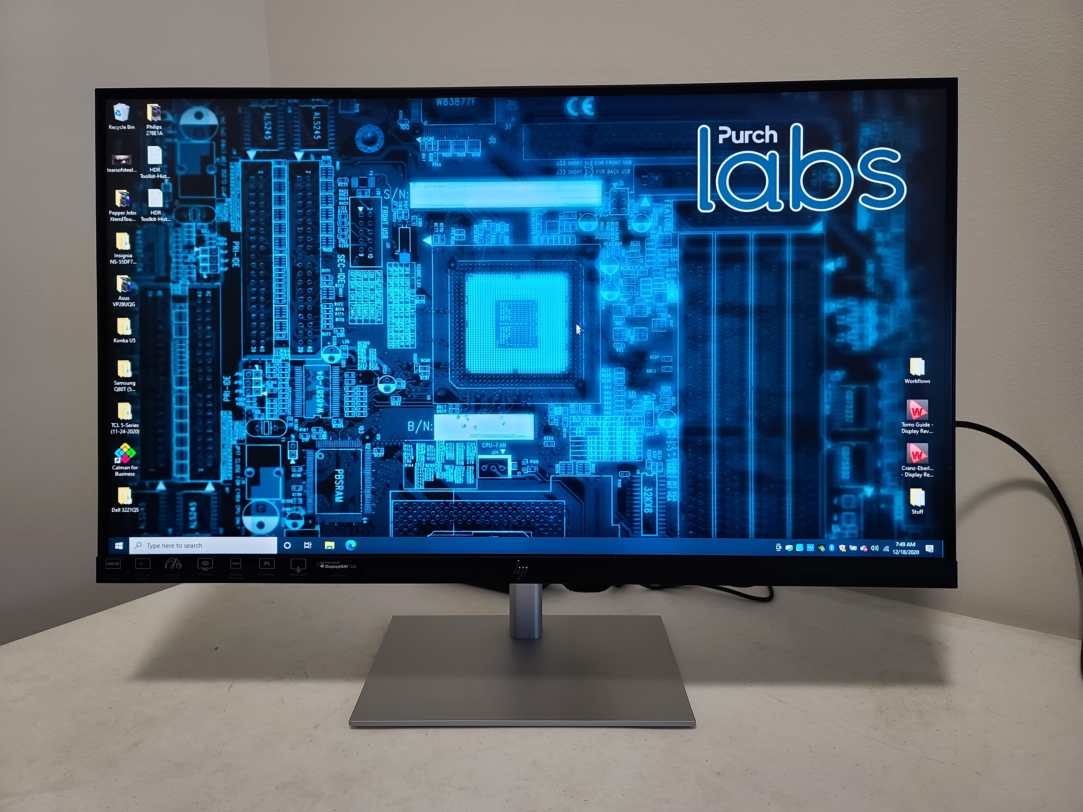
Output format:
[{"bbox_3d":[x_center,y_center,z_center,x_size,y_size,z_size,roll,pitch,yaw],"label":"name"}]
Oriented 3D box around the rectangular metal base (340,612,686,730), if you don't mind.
[{"bbox_3d":[-0.014,0.223,0.674,0.260,0.006,0.176,0,10,0],"label":"rectangular metal base"}]

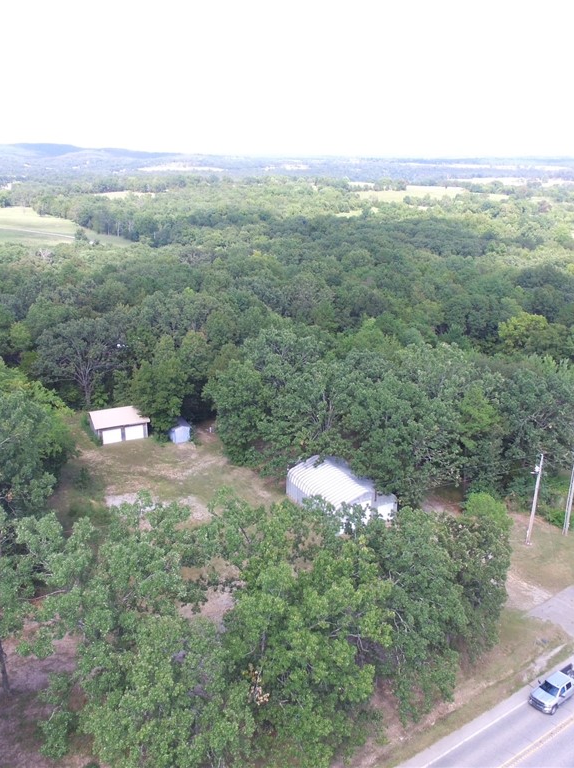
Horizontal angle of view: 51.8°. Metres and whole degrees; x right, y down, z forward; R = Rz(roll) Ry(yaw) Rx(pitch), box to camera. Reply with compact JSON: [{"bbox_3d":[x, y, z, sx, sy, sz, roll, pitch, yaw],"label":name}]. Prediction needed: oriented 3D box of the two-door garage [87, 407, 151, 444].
[{"bbox_3d":[-28.737,6.931,101.368,8.700,3.250,7.800,-8,23,-22],"label":"two-door garage"}]

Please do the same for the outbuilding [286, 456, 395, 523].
[{"bbox_3d":[7.123,14.516,80.332,9.300,5.000,12.200,-12,24,-30],"label":"outbuilding"}]

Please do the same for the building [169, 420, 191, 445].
[{"bbox_3d":[-17.946,7.730,99.911,2.750,3.050,3.600,-7,22,-20],"label":"building"}]

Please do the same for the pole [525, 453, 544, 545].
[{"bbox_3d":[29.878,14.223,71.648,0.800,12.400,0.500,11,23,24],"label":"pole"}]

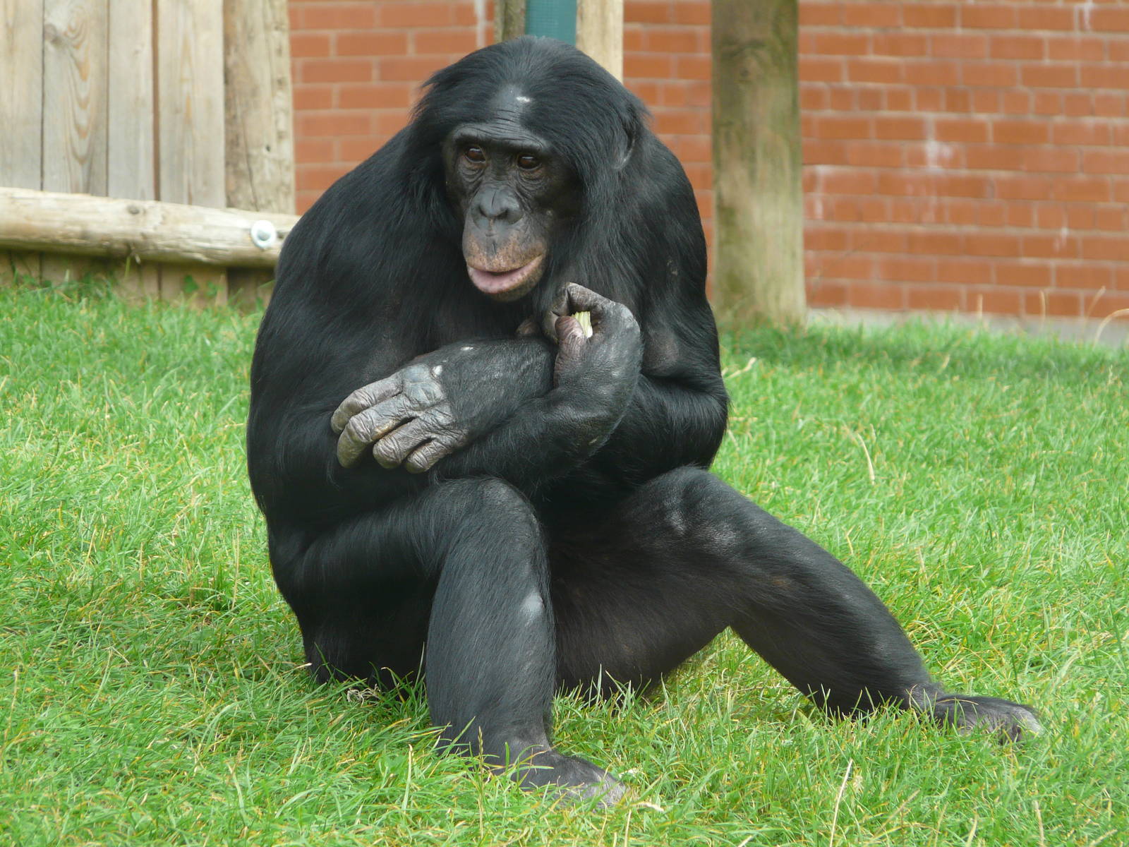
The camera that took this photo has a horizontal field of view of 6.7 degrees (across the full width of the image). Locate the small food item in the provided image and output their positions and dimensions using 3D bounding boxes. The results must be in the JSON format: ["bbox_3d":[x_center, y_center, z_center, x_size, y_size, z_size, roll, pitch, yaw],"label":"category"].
[{"bbox_3d":[0.017,-0.100,9.680,0.023,0.032,0.020,-12,6,-6],"label":"small food item"}]

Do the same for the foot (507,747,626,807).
[{"bbox_3d":[-0.017,0.346,9.500,0.085,0.070,0.190,-9,12,-43],"label":"foot"}]

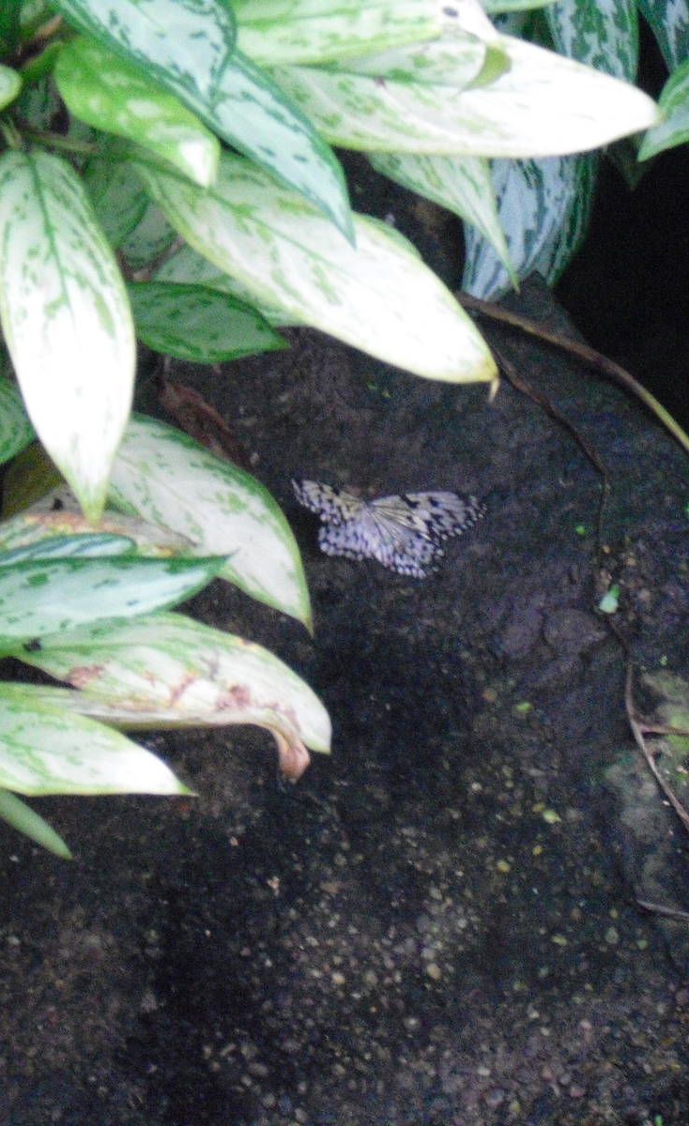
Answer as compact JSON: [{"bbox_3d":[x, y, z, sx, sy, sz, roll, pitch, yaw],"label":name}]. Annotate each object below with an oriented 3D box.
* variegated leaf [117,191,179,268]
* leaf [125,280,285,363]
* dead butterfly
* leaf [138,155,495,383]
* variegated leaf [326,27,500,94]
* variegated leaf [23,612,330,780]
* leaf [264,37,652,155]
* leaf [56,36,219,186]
[{"bbox_3d":[-0.115,-0.203,2.720,0.050,0.020,0.066,9,72,-3],"label":"variegated leaf"},{"bbox_3d":[-0.083,-0.136,2.630,0.110,0.022,0.050,13,60,-5],"label":"leaf"},{"bbox_3d":[0.025,-0.020,2.640,0.113,0.020,0.072,5,42,6],"label":"dead butterfly"},{"bbox_3d":[-0.015,-0.169,2.620,0.235,0.035,0.078,29,62,13],"label":"leaf"},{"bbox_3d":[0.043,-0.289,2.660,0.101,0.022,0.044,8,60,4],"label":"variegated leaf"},{"bbox_3d":[-0.093,0.068,2.420,0.178,0.040,0.075,16,57,-6],"label":"variegated leaf"},{"bbox_3d":[0.061,-0.252,2.500,0.222,0.035,0.078,9,60,-2],"label":"leaf"},{"bbox_3d":[-0.113,-0.248,2.540,0.118,0.025,0.045,40,74,-6],"label":"leaf"}]

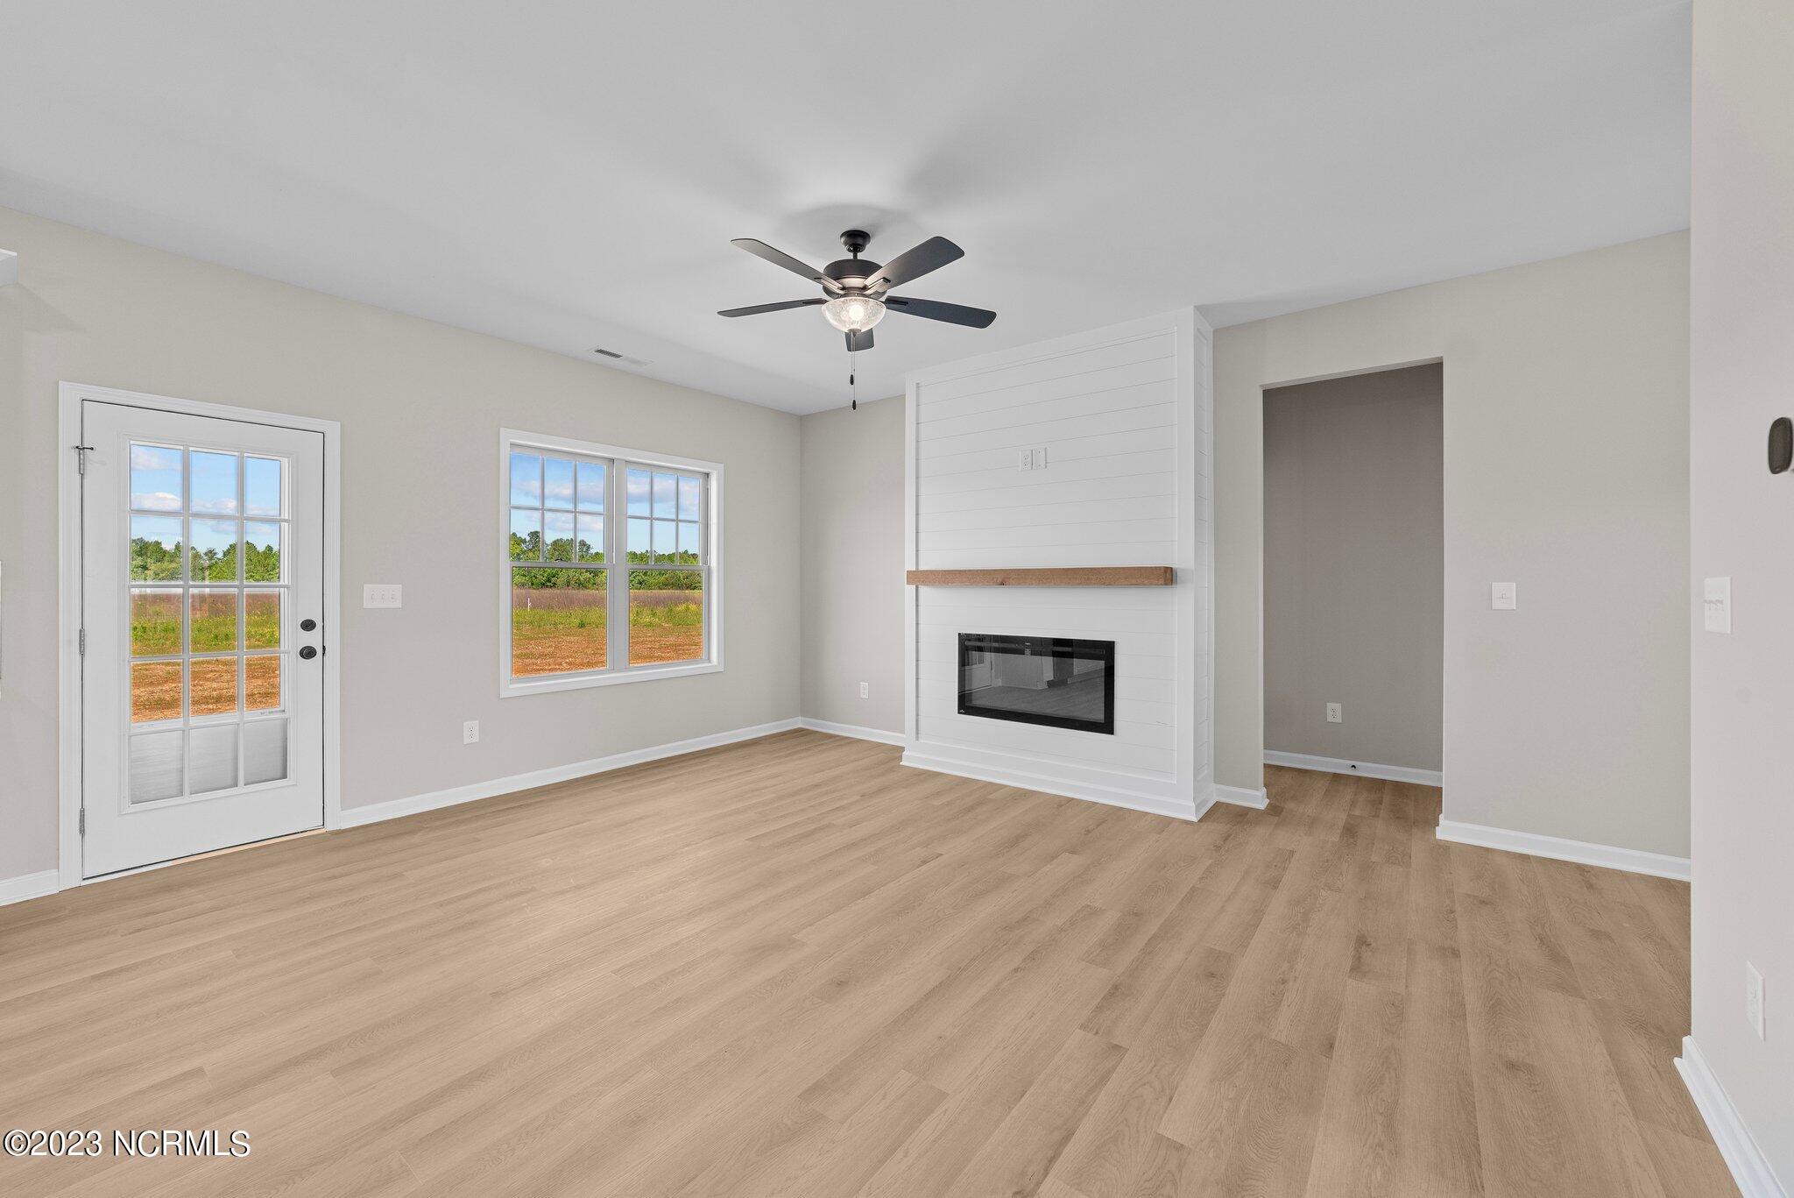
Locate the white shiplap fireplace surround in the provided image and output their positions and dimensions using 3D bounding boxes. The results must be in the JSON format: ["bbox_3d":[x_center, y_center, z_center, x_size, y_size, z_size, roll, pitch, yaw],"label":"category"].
[{"bbox_3d":[0.962,-0.208,4.482,1.940,2.750,0.460,1,1,37],"label":"white shiplap fireplace surround"}]

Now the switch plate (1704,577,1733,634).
[{"bbox_3d":[1.918,0.015,1.630,0.010,0.127,0.176,1,1,37],"label":"switch plate"}]

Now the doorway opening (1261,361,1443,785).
[{"bbox_3d":[2.412,-0.004,3.732,0.810,2.377,0.120,1,1,37],"label":"doorway opening"}]

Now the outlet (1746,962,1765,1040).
[{"bbox_3d":[1.774,0.827,1.441,0.010,0.125,0.084,1,1,37],"label":"outlet"}]

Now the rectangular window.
[{"bbox_3d":[-1.897,-0.233,4.895,0.100,1.632,1.676,1,1,37],"label":"rectangular window"}]

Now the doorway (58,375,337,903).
[{"bbox_3d":[-3.163,0.147,3.239,0.120,2.093,0.935,1,1,37],"label":"doorway"}]

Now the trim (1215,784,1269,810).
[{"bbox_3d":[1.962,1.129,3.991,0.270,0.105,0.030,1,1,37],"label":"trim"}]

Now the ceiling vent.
[{"bbox_3d":[-1.796,-1.577,4.551,0.155,0.020,0.365,1,1,37],"label":"ceiling vent"}]

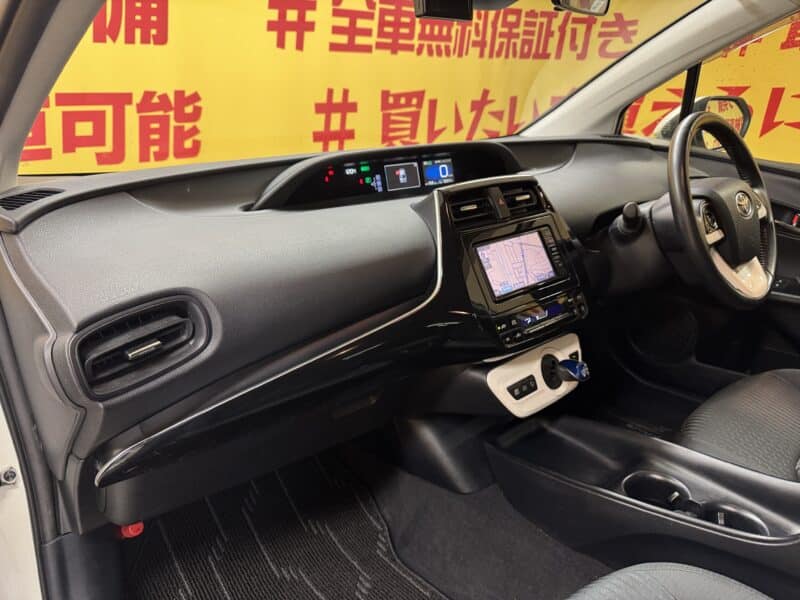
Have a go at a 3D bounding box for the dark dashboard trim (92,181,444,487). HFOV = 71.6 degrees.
[{"bbox_3d":[-0.117,0.024,0.698,0.530,0.280,0.140,-16,24,-38],"label":"dark dashboard trim"}]

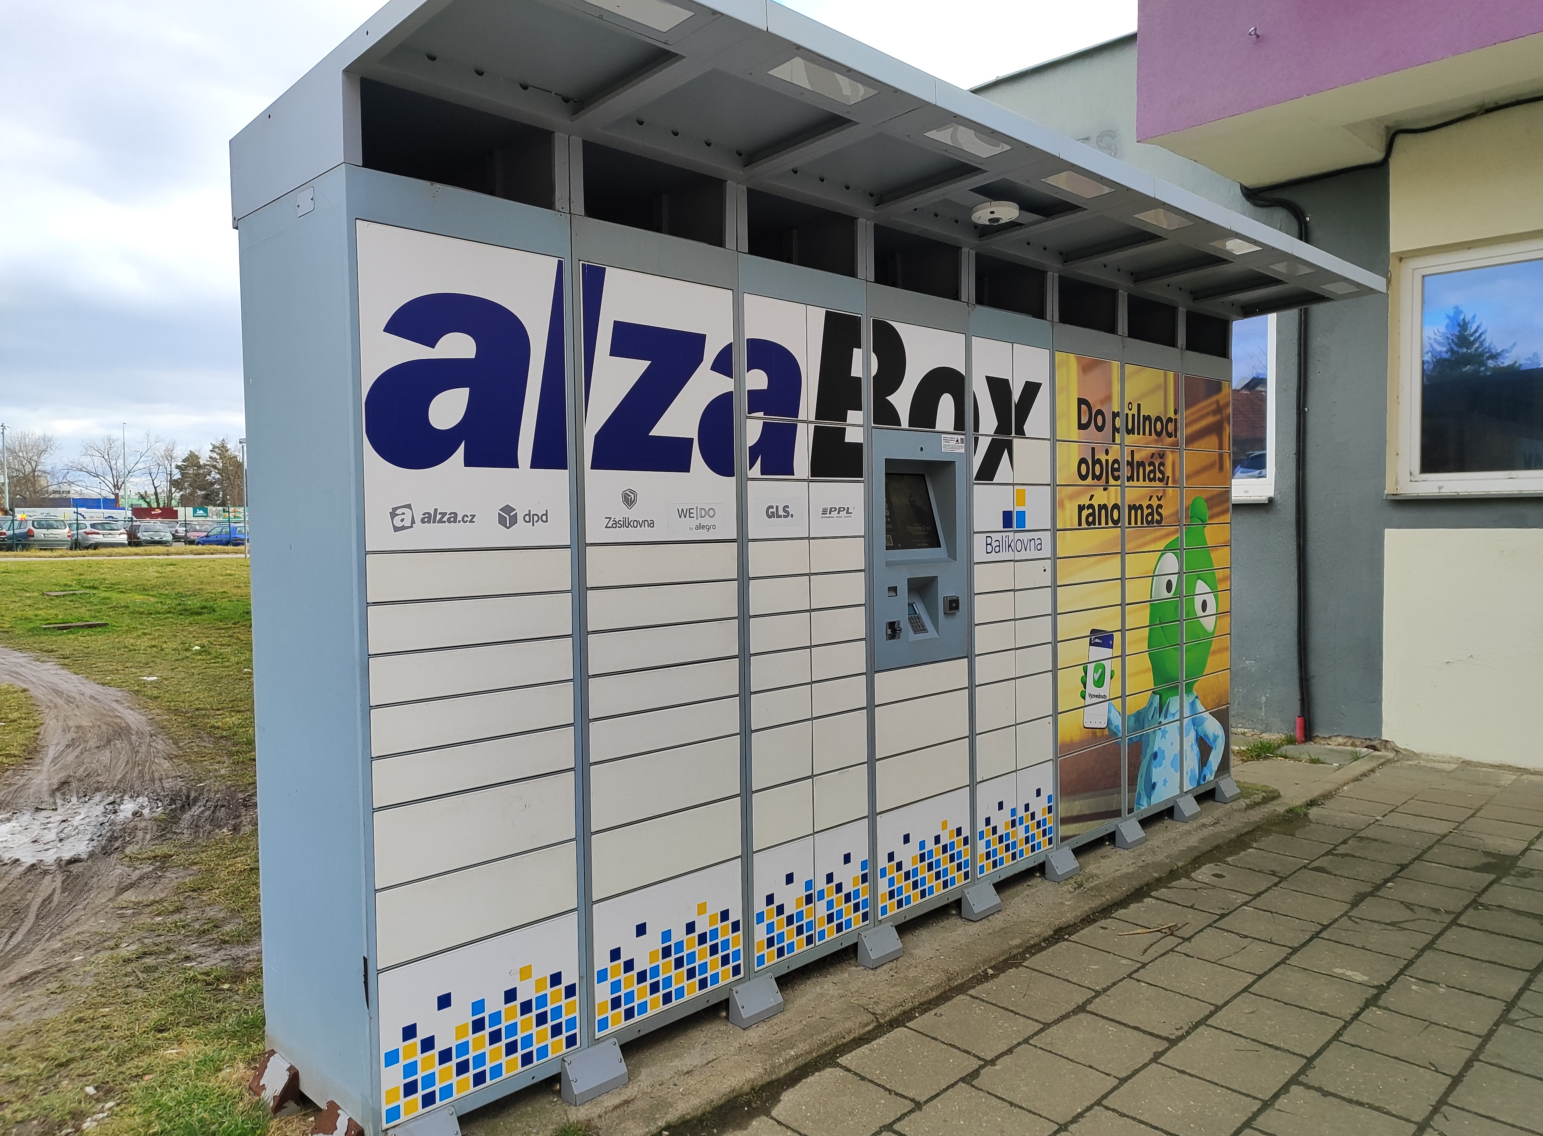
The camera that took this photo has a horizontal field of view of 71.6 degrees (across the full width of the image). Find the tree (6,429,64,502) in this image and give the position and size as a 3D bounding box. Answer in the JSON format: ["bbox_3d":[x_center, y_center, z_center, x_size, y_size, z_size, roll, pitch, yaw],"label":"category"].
[{"bbox_3d":[-70.509,-7.948,102.000,5.000,10.410,5.000,-3,3,-35],"label":"tree"}]

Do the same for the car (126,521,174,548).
[{"bbox_3d":[-34.400,-1.848,59.000,1.690,1.430,4.000,-3,4,-43],"label":"car"}]

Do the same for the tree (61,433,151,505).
[{"bbox_3d":[-60.788,-7.437,98.000,7.000,9.518,7.000,-2,3,-32],"label":"tree"}]

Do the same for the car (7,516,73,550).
[{"bbox_3d":[-34.100,-1.491,49.200,4.320,1.660,1.760,1,3,33],"label":"car"}]

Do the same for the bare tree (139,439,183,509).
[{"bbox_3d":[-58.327,-7.685,102.000,3.800,9.559,3.800,-2,3,-30],"label":"bare tree"}]

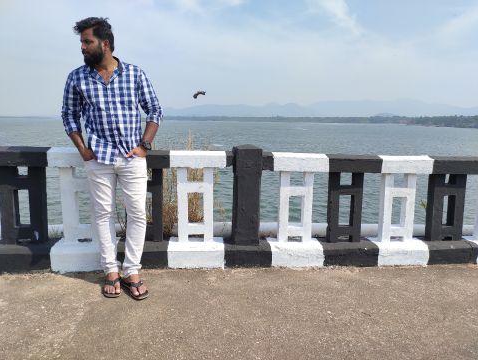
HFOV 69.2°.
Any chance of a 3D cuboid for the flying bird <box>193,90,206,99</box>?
[{"bbox_3d":[-2.827,-6.165,25.000,0.850,0.450,0.500,8,12,36],"label":"flying bird"}]

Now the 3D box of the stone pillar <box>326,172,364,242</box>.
[{"bbox_3d":[0.888,0.218,2.911,0.265,0.600,0.100,0,10,-6],"label":"stone pillar"}]

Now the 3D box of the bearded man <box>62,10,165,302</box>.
[{"bbox_3d":[-0.807,-0.140,2.281,0.620,1.740,0.450,-1,10,-12],"label":"bearded man"}]

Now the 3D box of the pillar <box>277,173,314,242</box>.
[{"bbox_3d":[0.465,0.211,2.880,0.265,0.600,0.100,0,10,-6],"label":"pillar"}]

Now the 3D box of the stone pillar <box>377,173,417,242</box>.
[{"bbox_3d":[1.340,0.224,2.952,0.265,0.596,0.100,0,10,-6],"label":"stone pillar"}]

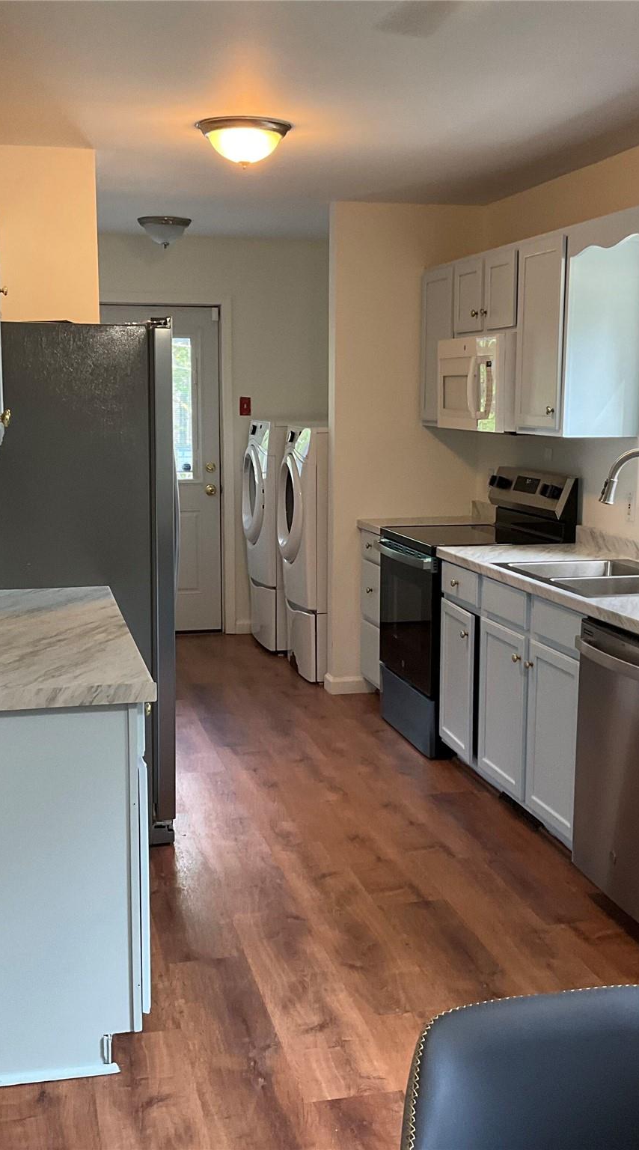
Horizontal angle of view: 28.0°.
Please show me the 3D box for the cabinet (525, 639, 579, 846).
[{"bbox_3d":[1.041,0.532,4.254,0.582,0.607,0.390,-2,8,-13],"label":"cabinet"}]

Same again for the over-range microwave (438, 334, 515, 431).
[{"bbox_3d":[0.834,-0.836,5.589,0.395,0.410,0.770,-2,8,-13],"label":"over-range microwave"}]

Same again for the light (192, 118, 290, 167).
[{"bbox_3d":[-0.259,-1.483,4.431,0.335,0.145,0.335,0,8,0],"label":"light"}]

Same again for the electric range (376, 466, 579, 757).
[{"bbox_3d":[0.678,0.130,5.678,0.685,1.170,0.762,-2,8,-13],"label":"electric range"}]

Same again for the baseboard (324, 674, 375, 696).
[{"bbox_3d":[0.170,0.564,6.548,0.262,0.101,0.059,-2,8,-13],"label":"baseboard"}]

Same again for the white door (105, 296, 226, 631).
[{"bbox_3d":[-1.047,-0.627,7.889,0.910,2.030,0.060,-2,8,-13],"label":"white door"}]

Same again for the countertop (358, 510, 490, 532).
[{"bbox_3d":[0.556,-0.248,6.272,0.655,0.048,0.540,-2,8,-13],"label":"countertop"}]

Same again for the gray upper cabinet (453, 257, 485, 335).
[{"bbox_3d":[0.826,-1.248,5.792,0.325,0.325,0.375,-2,8,-13],"label":"gray upper cabinet"}]

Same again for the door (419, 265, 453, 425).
[{"bbox_3d":[0.568,-1.088,6.118,0.024,0.704,0.440,-2,8,-14],"label":"door"}]

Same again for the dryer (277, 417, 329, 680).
[{"bbox_3d":[0.184,-0.142,7.047,0.800,1.315,0.685,-2,8,-13],"label":"dryer"}]

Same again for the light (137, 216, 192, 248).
[{"bbox_3d":[-0.833,-1.838,6.926,0.296,0.158,0.296,-2,8,-13],"label":"light"}]

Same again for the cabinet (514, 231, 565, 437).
[{"bbox_3d":[1.003,-0.934,5.026,0.326,0.769,0.434,-2,8,-13],"label":"cabinet"}]

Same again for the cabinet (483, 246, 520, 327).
[{"bbox_3d":[0.915,-1.197,5.429,0.325,0.325,0.370,-2,8,-13],"label":"cabinet"}]

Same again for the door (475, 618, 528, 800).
[{"bbox_3d":[0.651,0.471,4.557,0.024,0.583,0.394,-2,8,-14],"label":"door"}]

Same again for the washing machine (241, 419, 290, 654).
[{"bbox_3d":[-0.041,-0.241,7.748,0.800,1.310,0.685,-2,8,-13],"label":"washing machine"}]

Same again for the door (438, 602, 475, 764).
[{"bbox_3d":[0.540,0.407,5.009,0.024,0.583,0.322,-2,8,-14],"label":"door"}]

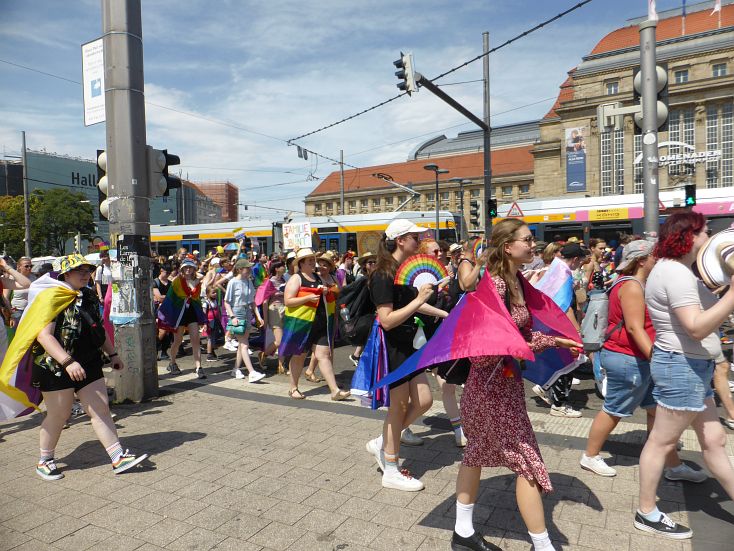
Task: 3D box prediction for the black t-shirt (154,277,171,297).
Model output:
[{"bbox_3d":[-3.222,0.334,8.100,0.440,0.600,0.260,-3,2,-38],"label":"black t-shirt"}]

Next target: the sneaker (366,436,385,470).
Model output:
[{"bbox_3d":[0.099,1.276,3.600,0.115,0.280,0.100,-43,-15,19],"label":"sneaker"}]

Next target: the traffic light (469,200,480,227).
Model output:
[{"bbox_3d":[3.125,-1.802,14.800,0.360,0.760,0.260,-1,2,26],"label":"traffic light"}]

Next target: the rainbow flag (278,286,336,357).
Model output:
[{"bbox_3d":[-0.690,0.521,5.900,0.450,0.830,0.550,-1,2,28],"label":"rainbow flag"}]

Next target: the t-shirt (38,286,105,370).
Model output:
[{"bbox_3d":[-2.198,0.396,3.800,0.370,0.600,0.460,0,2,30],"label":"t-shirt"}]

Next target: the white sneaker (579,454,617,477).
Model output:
[{"bbox_3d":[1.579,1.302,3.480,0.255,0.110,0.098,10,5,16],"label":"white sneaker"}]

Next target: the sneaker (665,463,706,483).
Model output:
[{"bbox_3d":[2.199,1.335,3.521,0.265,0.105,0.100,-1,2,25],"label":"sneaker"}]

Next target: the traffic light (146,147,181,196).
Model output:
[{"bbox_3d":[-2.273,-1.164,5.700,0.260,0.520,0.330,0,2,41],"label":"traffic light"}]

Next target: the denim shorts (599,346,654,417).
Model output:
[{"bbox_3d":[1.791,0.729,3.500,0.380,0.450,0.400,-1,2,22],"label":"denim shorts"}]

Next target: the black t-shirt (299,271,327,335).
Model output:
[{"bbox_3d":[-0.610,0.302,5.700,0.320,0.660,0.450,0,2,42],"label":"black t-shirt"}]

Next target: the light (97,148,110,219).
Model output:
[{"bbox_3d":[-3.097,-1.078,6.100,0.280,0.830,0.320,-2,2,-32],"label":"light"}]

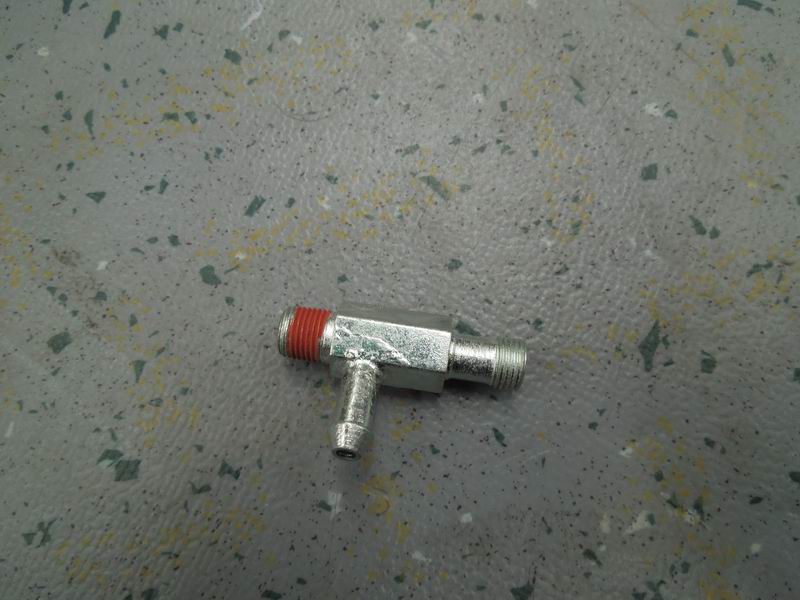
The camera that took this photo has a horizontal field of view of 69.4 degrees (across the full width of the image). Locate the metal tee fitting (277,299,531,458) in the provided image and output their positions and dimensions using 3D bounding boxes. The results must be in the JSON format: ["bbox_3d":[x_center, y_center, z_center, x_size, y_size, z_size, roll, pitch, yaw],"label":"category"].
[{"bbox_3d":[-0.001,0.016,0.107,0.046,0.015,0.030,8,51,1],"label":"metal tee fitting"}]

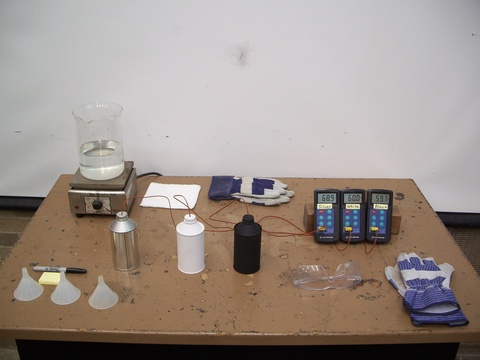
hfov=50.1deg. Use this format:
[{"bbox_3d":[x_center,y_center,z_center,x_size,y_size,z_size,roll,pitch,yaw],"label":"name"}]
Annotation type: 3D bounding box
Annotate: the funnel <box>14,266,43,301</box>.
[{"bbox_3d":[-0.490,0.232,1.182,0.066,0.066,0.066,1,26,-1],"label":"funnel"}]

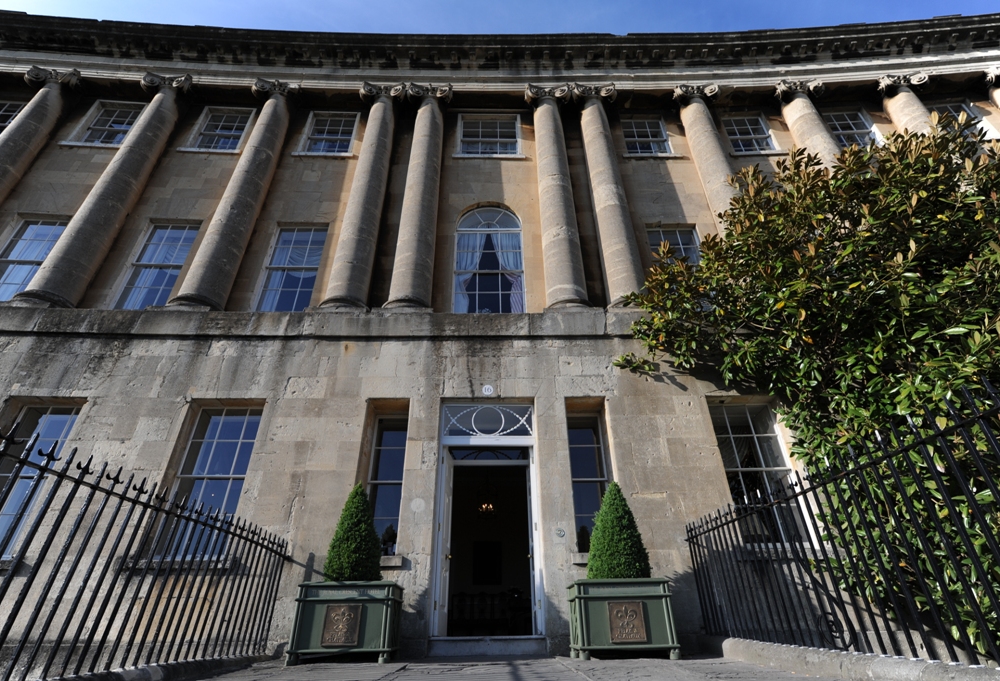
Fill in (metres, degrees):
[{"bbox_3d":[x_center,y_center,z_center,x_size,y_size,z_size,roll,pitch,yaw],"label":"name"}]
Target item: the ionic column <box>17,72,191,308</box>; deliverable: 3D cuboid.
[{"bbox_3d":[-8.015,-3.243,10.038,1.080,6.720,0.980,1,-30,-3],"label":"ionic column"}]

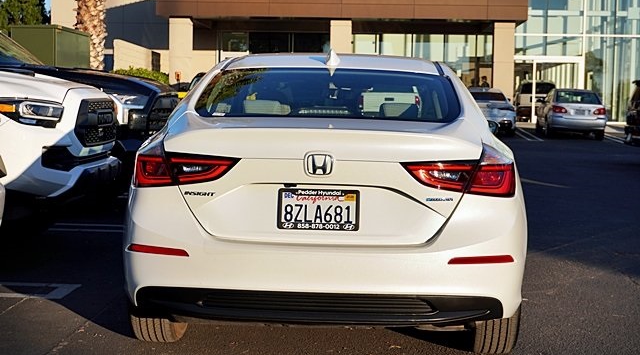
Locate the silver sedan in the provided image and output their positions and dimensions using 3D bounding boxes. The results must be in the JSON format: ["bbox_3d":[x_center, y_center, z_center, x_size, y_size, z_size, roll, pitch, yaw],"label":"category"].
[{"bbox_3d":[7.669,-1.909,31.040,1.700,1.470,4.530,2,5,6],"label":"silver sedan"}]

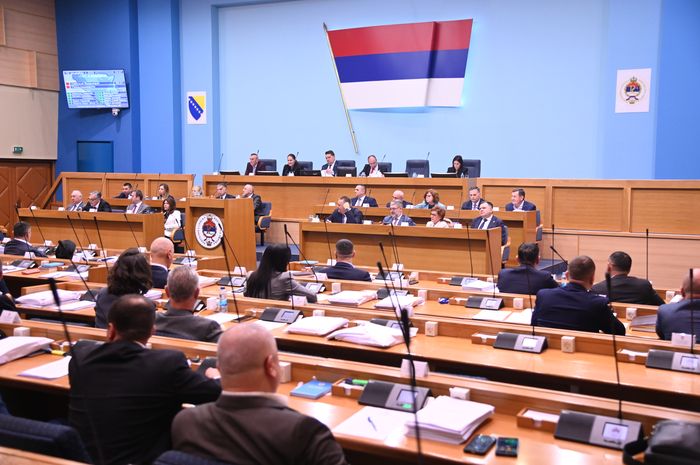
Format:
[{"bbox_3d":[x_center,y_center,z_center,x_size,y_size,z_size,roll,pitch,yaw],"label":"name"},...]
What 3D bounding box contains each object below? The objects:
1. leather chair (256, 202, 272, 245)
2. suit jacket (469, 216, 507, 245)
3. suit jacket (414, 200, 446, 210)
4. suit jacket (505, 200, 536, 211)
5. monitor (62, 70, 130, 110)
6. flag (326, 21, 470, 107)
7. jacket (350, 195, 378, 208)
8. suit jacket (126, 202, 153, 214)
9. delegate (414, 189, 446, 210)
[{"bbox_3d":[-1.878,-0.158,16.373,0.600,0.820,0.600,3,6,30],"label":"leather chair"},{"bbox_3d":[1.940,0.042,11.883,0.500,0.600,0.360,3,5,29],"label":"suit jacket"},{"bbox_3d":[1.347,-0.254,14.299,0.500,0.580,0.340,3,6,31],"label":"suit jacket"},{"bbox_3d":[2.710,-0.213,13.502,0.520,0.600,0.350,3,6,31],"label":"suit jacket"},{"bbox_3d":[-6.317,-3.575,21.341,1.660,0.945,0.070,1,20,12],"label":"monitor"},{"bbox_3d":[0.995,-3.557,18.404,3.541,1.789,0.150,3,6,31],"label":"flag"},{"bbox_3d":[0.219,-0.365,14.952,0.500,0.600,0.350,3,6,30],"label":"jacket"},{"bbox_3d":[-3.945,-0.261,16.006,0.490,0.610,0.350,3,6,31],"label":"suit jacket"},{"bbox_3d":[1.359,-0.150,14.657,0.500,1.199,0.720,3,6,31],"label":"delegate"}]

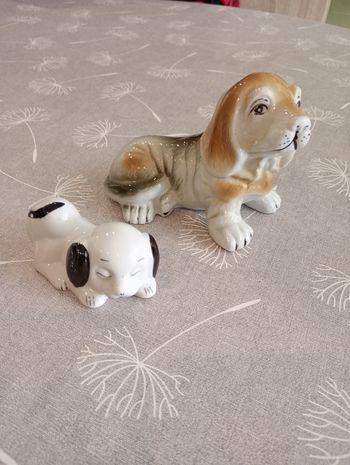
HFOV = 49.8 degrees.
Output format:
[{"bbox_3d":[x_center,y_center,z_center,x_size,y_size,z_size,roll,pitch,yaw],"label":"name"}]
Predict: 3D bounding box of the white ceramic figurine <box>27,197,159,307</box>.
[{"bbox_3d":[-0.057,0.009,0.255,0.058,0.053,0.081,-26,49,-25],"label":"white ceramic figurine"}]

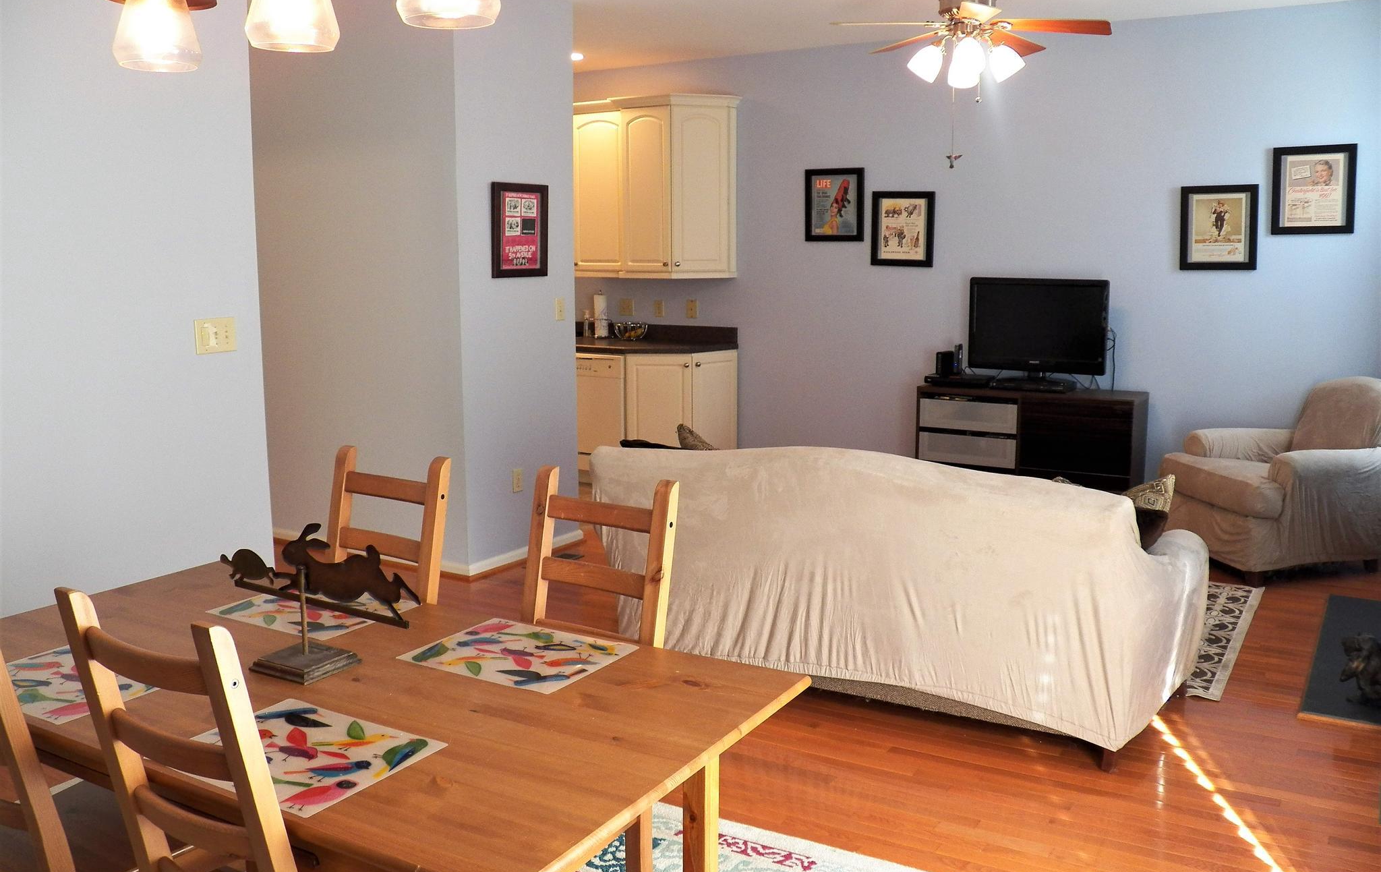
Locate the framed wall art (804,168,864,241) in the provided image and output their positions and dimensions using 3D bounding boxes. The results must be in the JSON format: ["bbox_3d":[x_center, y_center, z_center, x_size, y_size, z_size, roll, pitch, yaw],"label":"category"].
[{"bbox_3d":[0.880,-1.413,6.832,0.365,0.435,0.025,5,10,27],"label":"framed wall art"}]

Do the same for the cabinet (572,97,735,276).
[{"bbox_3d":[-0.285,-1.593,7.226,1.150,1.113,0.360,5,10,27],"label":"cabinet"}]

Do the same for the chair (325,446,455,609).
[{"bbox_3d":[-0.841,0.593,2.651,0.420,1.040,0.480,5,11,28],"label":"chair"}]

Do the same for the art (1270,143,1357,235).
[{"bbox_3d":[3.158,-1.247,5.660,0.375,0.435,0.025,5,10,27],"label":"art"}]

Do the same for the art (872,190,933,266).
[{"bbox_3d":[1.287,-1.249,6.763,0.385,0.445,0.025,5,11,28],"label":"art"}]

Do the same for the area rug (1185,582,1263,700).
[{"bbox_3d":[1.254,0.706,5.084,2.300,0.010,1.540,6,11,31],"label":"area rug"}]

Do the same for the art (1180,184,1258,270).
[{"bbox_3d":[2.815,-1.105,5.946,0.377,0.443,0.025,5,11,28],"label":"art"}]

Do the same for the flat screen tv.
[{"bbox_3d":[1.942,-0.621,6.280,0.785,0.525,0.090,6,11,33],"label":"flat screen tv"}]

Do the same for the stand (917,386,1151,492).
[{"bbox_3d":[1.920,0.111,6.391,1.200,0.750,0.400,5,11,28],"label":"stand"}]

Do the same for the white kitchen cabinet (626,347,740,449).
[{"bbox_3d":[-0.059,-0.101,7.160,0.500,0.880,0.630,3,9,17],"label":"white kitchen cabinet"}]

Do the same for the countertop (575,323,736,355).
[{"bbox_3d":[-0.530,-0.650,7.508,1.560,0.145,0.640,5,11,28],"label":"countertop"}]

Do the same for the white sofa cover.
[{"bbox_3d":[0.633,0.393,3.833,2.000,0.830,0.870,5,10,29],"label":"white sofa cover"}]

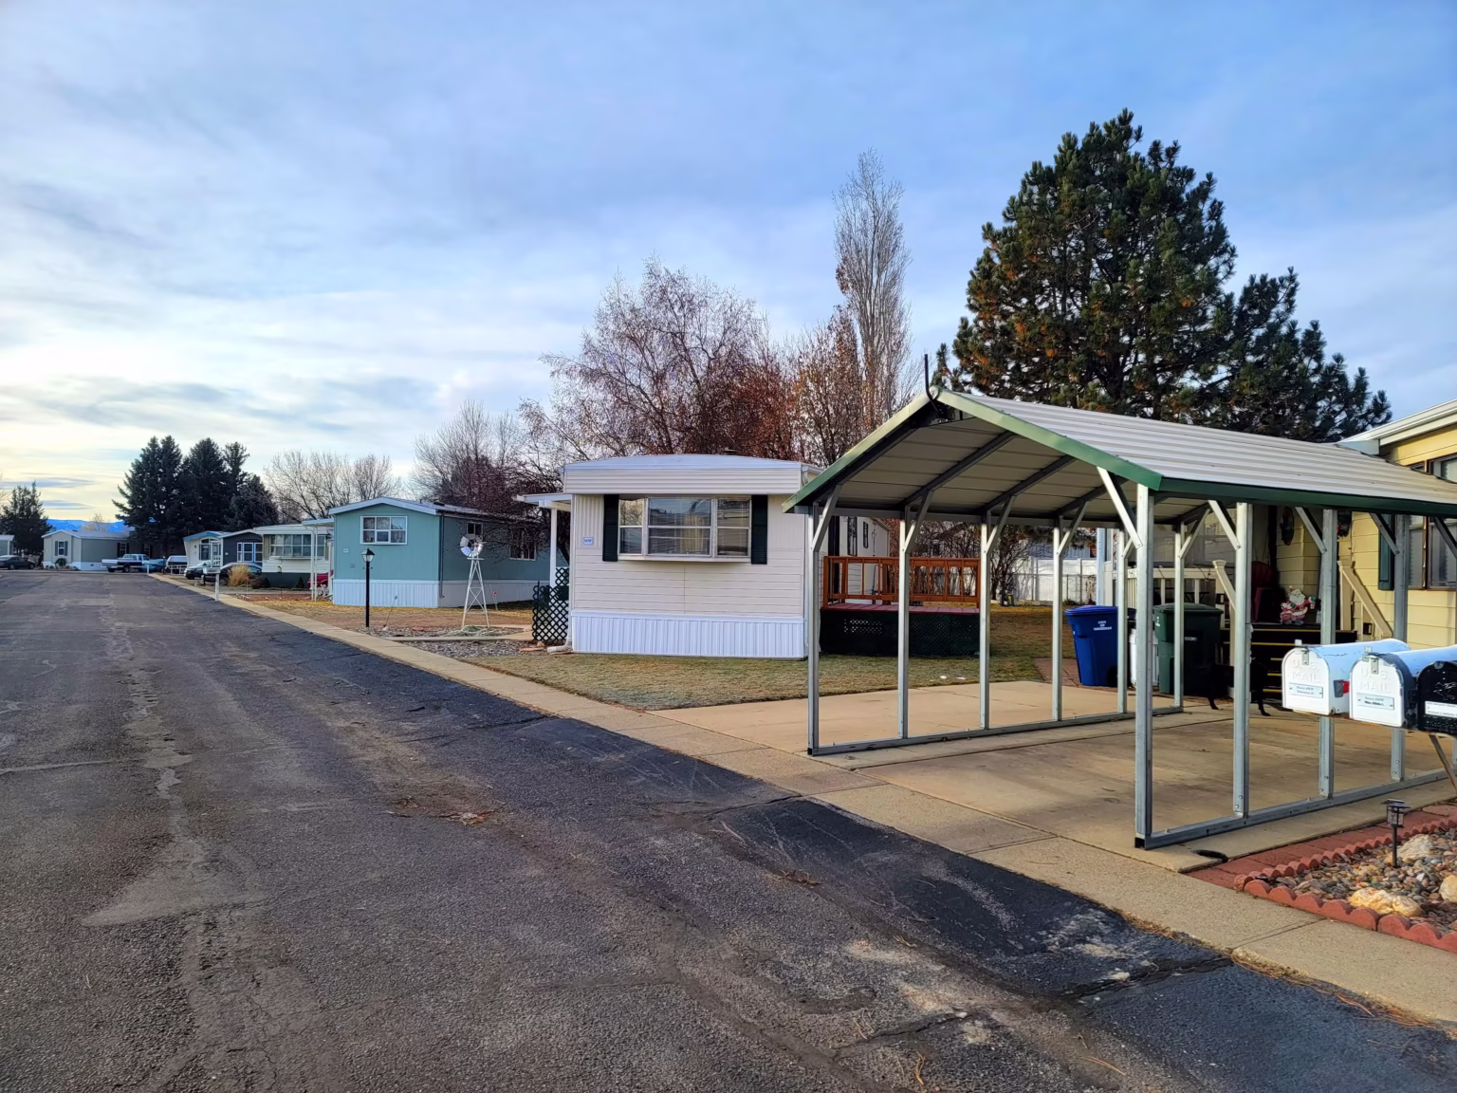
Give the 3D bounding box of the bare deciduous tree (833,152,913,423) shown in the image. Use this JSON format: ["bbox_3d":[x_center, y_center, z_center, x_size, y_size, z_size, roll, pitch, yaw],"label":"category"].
[{"bbox_3d":[5.746,-6.828,40.000,3.100,17.700,3.100,1,-1,8],"label":"bare deciduous tree"}]

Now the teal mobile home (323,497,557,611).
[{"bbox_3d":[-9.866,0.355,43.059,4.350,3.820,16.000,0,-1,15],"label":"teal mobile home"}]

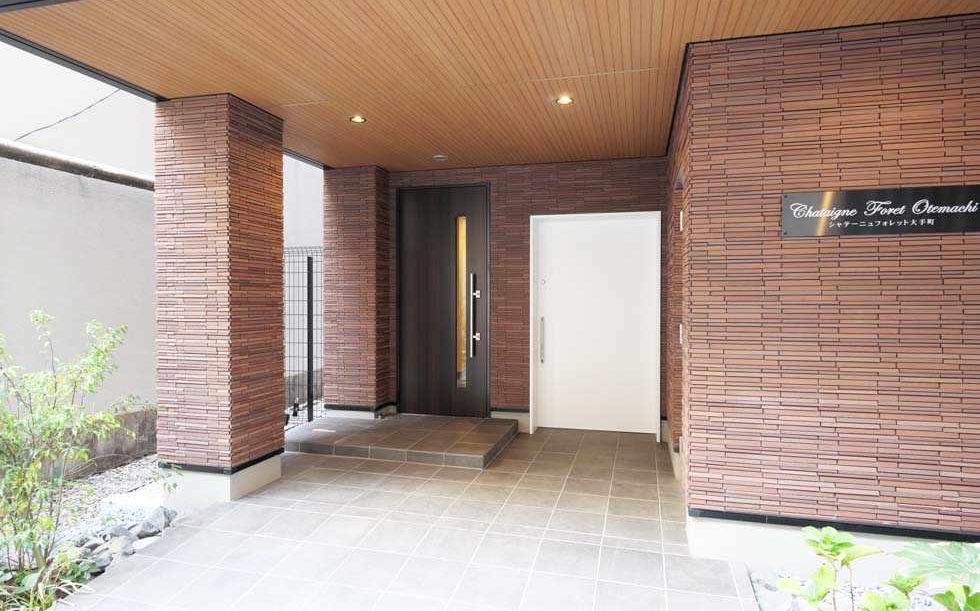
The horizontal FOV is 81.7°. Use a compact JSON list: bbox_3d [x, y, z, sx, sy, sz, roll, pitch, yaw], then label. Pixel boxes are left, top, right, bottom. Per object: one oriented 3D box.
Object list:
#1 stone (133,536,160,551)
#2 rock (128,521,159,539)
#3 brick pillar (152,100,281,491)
[{"bbox_3d":[-1.838,1.274,3.030,0.141,0.056,0.111,0,1,15],"label":"stone"},{"bbox_3d":[-1.922,1.243,3.141,0.157,0.081,0.121,0,1,15],"label":"rock"},{"bbox_3d":[-1.774,-0.044,3.776,0.545,2.490,0.535,0,1,15],"label":"brick pillar"}]

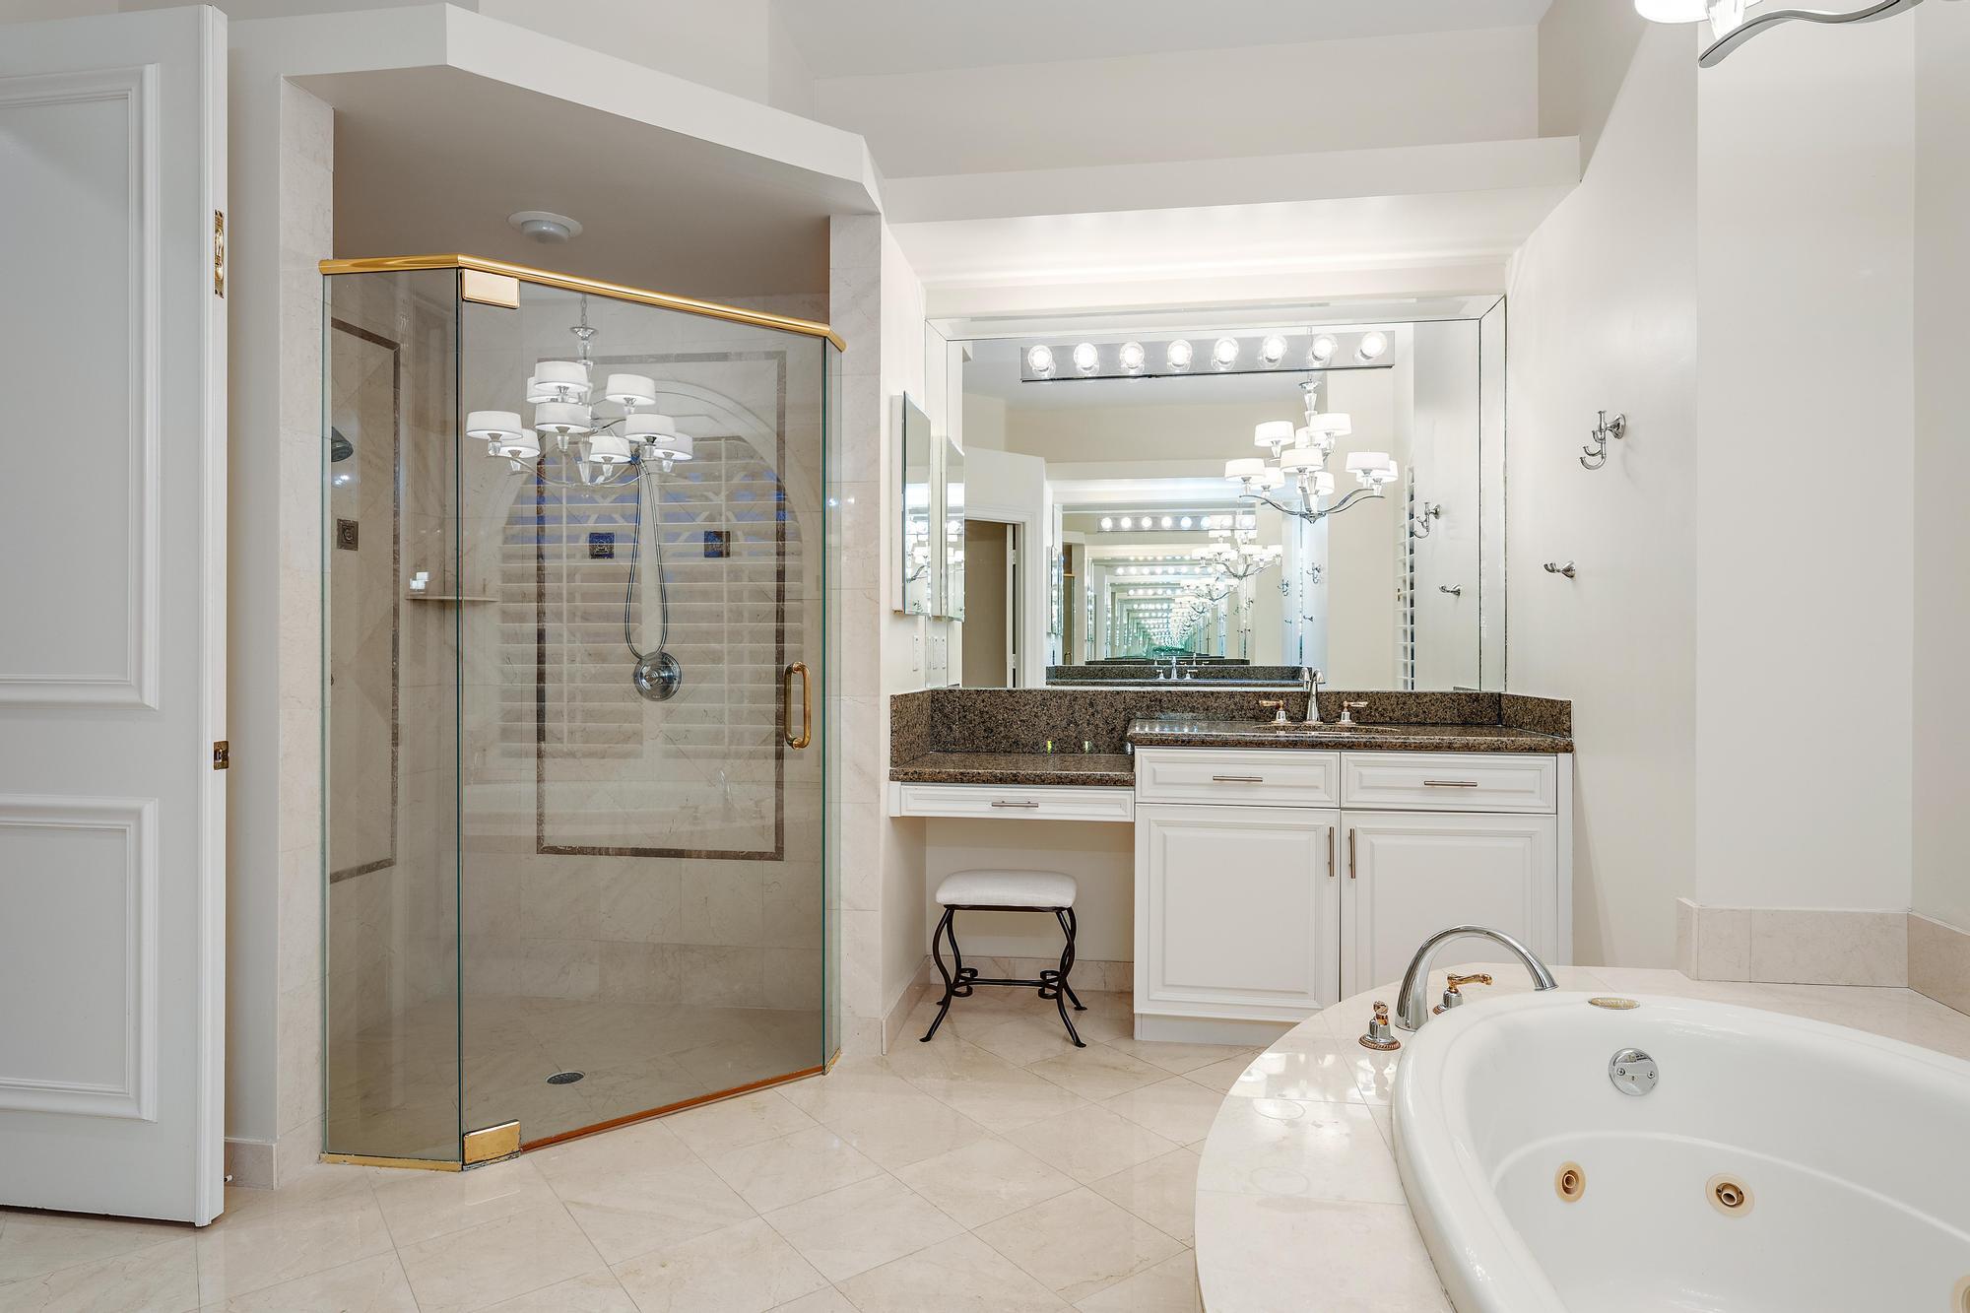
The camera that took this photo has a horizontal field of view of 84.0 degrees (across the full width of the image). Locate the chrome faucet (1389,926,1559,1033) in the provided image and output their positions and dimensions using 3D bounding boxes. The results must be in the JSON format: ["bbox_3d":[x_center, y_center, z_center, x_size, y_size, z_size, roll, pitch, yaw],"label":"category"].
[{"bbox_3d":[0.854,0.574,1.920,0.060,0.200,0.283,0,0,-41],"label":"chrome faucet"}]

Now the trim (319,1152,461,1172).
[{"bbox_3d":[-1.315,1.118,2.427,0.335,0.022,0.022,0,0,8],"label":"trim"}]

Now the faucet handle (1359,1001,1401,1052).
[{"bbox_3d":[0.687,0.637,1.893,0.070,0.075,0.102,0,0,12],"label":"faucet handle"}]

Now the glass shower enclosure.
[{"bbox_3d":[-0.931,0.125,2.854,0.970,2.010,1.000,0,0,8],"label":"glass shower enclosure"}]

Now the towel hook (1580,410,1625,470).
[{"bbox_3d":[1.490,-0.523,2.650,0.089,0.143,0.066,0,0,8],"label":"towel hook"}]

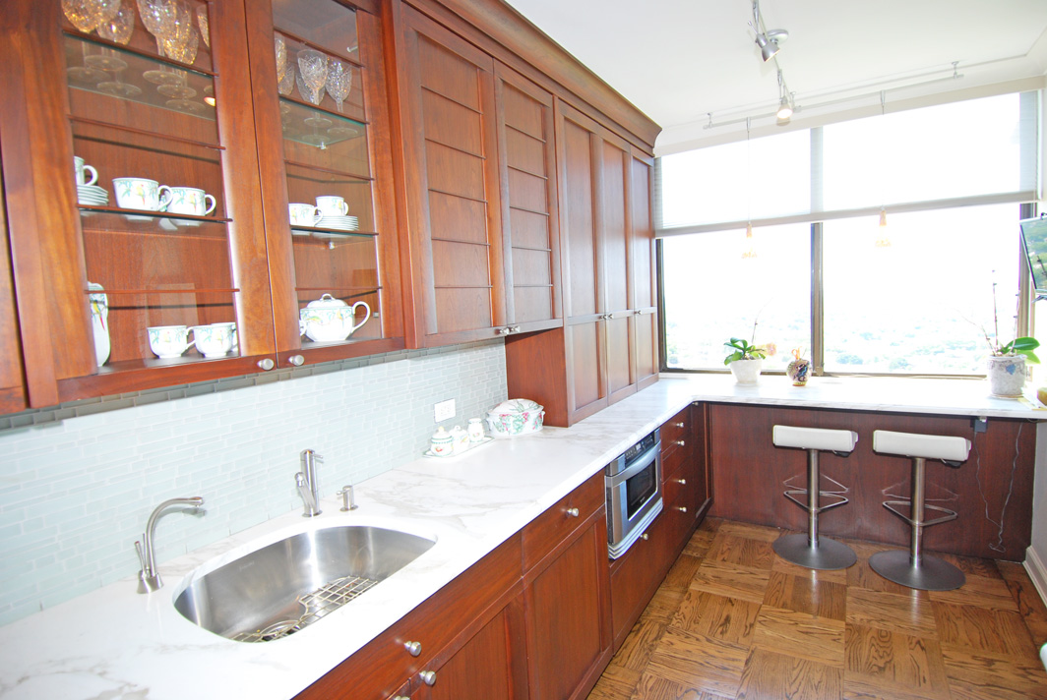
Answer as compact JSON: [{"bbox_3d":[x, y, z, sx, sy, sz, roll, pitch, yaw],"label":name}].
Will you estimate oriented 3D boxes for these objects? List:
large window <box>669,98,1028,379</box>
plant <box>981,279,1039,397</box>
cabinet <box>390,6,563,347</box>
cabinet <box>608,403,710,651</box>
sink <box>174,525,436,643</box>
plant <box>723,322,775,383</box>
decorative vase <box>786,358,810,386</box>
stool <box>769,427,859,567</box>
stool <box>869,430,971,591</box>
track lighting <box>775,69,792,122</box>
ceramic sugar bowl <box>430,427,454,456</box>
[{"bbox_3d":[1.686,-0.549,3.017,1.840,1.400,0.100,0,6,30],"label":"large window"},{"bbox_3d":[2.313,-0.062,2.494,0.230,0.560,0.190,1,6,32],"label":"plant"},{"bbox_3d":[-0.218,-0.537,1.944,0.305,0.970,0.915,1,6,32],"label":"cabinet"},{"bbox_3d":[0.520,0.717,2.853,0.610,0.800,1.710,1,6,32],"label":"cabinet"},{"bbox_3d":[-0.497,0.597,1.220,0.460,0.180,0.510,1,6,32],"label":"sink"},{"bbox_3d":[1.369,0.026,3.170,0.280,0.360,0.220,1,6,32],"label":"plant"},{"bbox_3d":[1.605,0.128,3.052,0.133,0.152,0.133,1,6,32],"label":"decorative vase"},{"bbox_3d":[1.625,0.760,2.930,0.410,0.765,0.410,1,6,32],"label":"stool"},{"bbox_3d":[2.016,0.764,2.685,0.410,0.765,0.410,1,6,32],"label":"stool"},{"bbox_3d":[1.061,-1.047,2.140,0.070,0.205,0.080,1,6,32],"label":"track lighting"},{"bbox_3d":[-0.313,0.343,1.987,0.084,0.100,0.084,-3,5,0],"label":"ceramic sugar bowl"}]

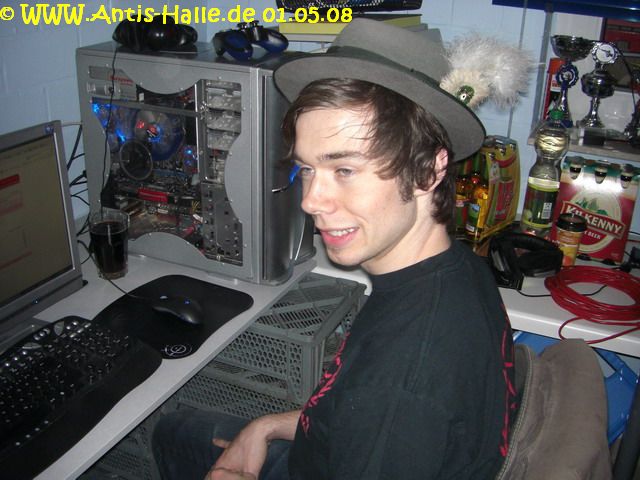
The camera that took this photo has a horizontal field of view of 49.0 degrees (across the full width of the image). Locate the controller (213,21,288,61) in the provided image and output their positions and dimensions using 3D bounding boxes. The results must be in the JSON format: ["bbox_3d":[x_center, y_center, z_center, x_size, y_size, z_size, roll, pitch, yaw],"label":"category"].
[{"bbox_3d":[-0.142,-0.411,1.441,0.105,0.062,0.155,11,25,19],"label":"controller"}]

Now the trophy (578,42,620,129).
[{"bbox_3d":[0.679,-0.372,1.708,0.090,0.215,0.090,11,25,19],"label":"trophy"}]

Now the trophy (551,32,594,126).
[{"bbox_3d":[0.606,-0.385,1.734,0.112,0.225,0.112,11,25,19],"label":"trophy"}]

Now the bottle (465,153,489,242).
[{"bbox_3d":[0.401,-0.112,1.794,0.062,0.230,0.062,7,24,12],"label":"bottle"}]

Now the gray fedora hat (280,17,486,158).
[{"bbox_3d":[0.095,-0.220,0.925,0.270,0.135,0.295,13,-8,46],"label":"gray fedora hat"}]

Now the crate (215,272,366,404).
[{"bbox_3d":[-0.135,0.187,1.649,0.400,0.155,0.295,12,25,22],"label":"crate"}]

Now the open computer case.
[{"bbox_3d":[-0.261,-0.188,1.572,0.474,0.456,0.214,11,25,19],"label":"open computer case"}]

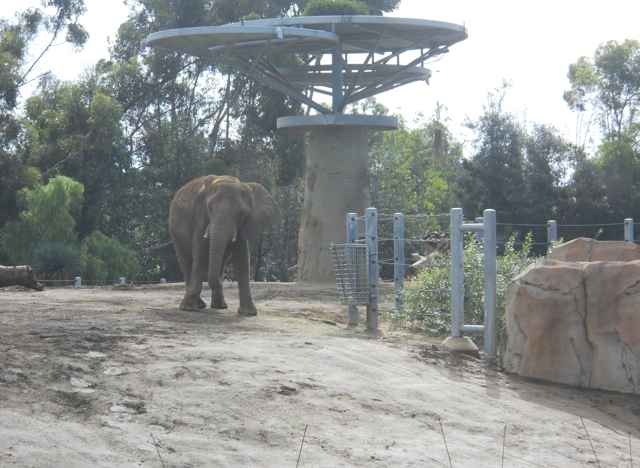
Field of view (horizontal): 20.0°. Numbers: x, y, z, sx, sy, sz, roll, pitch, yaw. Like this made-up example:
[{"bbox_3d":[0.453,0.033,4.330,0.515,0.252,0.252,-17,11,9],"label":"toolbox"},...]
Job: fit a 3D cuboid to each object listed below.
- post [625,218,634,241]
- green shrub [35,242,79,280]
[{"bbox_3d":[6.549,0.622,38.294,0.175,1.900,0.175,0,0,0],"label":"post"},{"bbox_3d":[-8.693,0.927,60.000,1.500,1.300,1.450,0,0,0],"label":"green shrub"}]

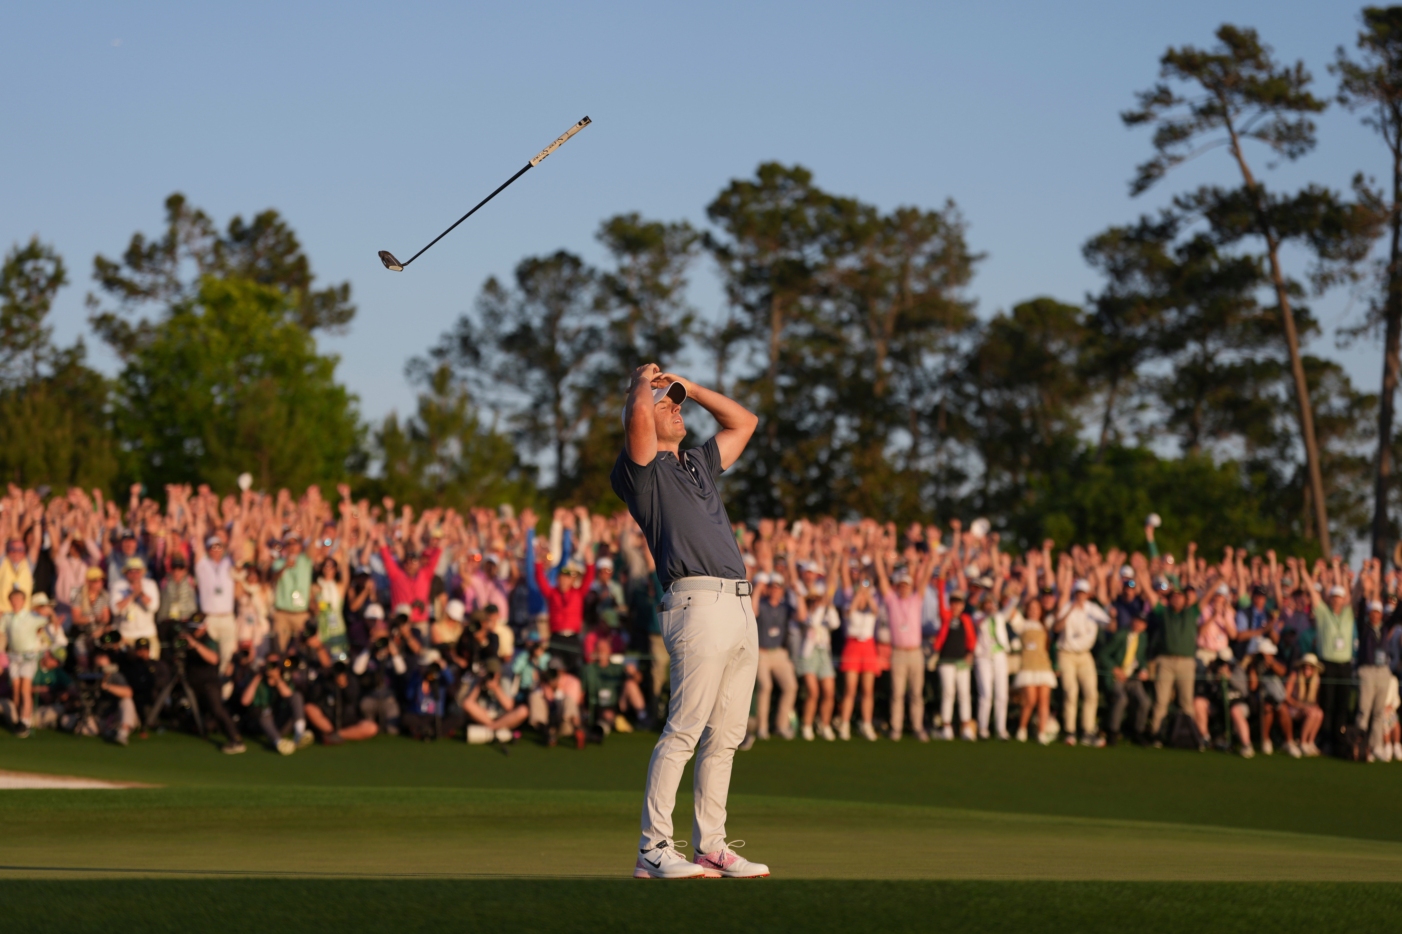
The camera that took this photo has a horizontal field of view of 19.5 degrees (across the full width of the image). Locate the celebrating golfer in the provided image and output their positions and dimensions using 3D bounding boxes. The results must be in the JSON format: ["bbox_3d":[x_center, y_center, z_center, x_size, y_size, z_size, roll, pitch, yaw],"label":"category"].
[{"bbox_3d":[-0.039,0.529,14.000,0.480,1.760,0.580,-2,-3,31],"label":"celebrating golfer"}]

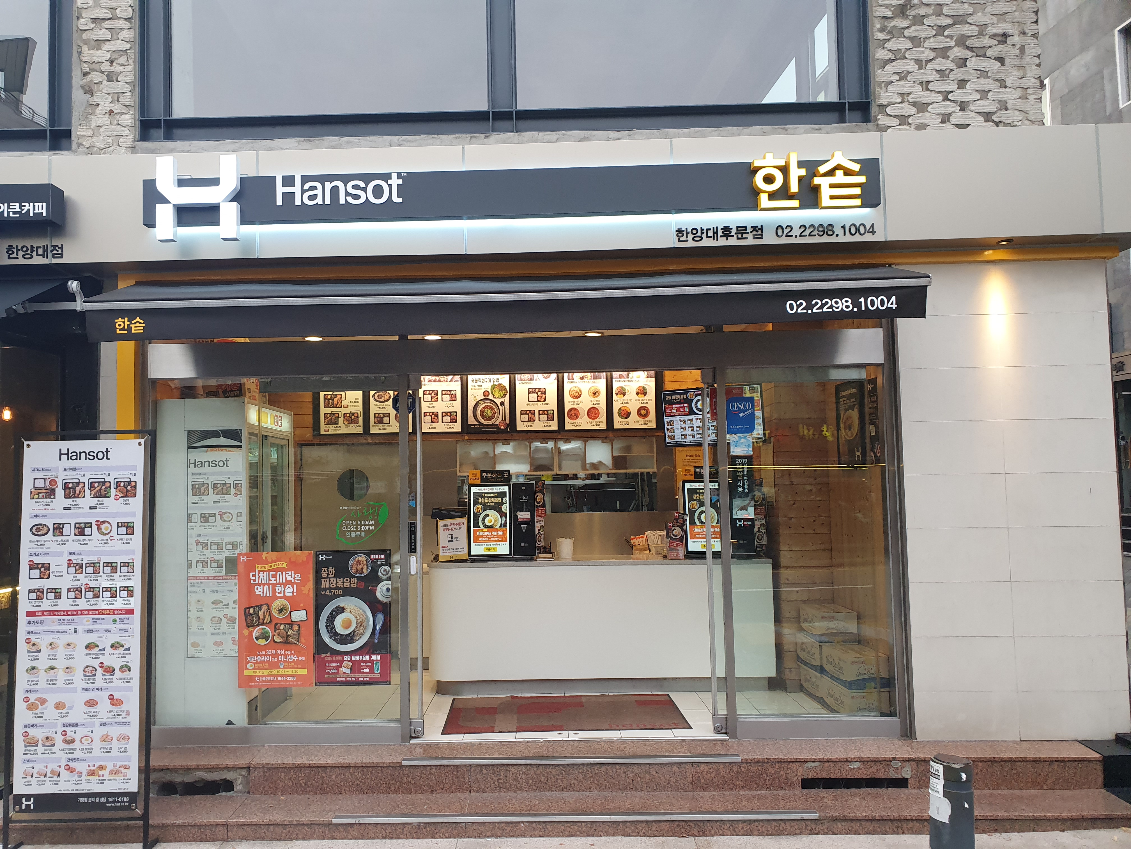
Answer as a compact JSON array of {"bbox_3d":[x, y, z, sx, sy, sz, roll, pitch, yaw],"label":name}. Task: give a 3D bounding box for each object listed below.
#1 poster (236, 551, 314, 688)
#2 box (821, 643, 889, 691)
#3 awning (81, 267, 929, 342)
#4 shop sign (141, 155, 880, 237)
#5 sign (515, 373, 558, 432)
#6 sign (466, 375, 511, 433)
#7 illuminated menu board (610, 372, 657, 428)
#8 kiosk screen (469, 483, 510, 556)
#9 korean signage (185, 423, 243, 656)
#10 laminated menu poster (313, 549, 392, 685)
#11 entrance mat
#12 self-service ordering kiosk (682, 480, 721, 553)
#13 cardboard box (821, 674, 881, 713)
[{"bbox_3d":[-1.682,1.132,4.924,0.445,0.790,0.010,-1,-3,1],"label":"poster"},{"bbox_3d":[1.788,1.492,5.247,0.255,0.192,0.380,-1,-3,-5],"label":"box"},{"bbox_3d":[-0.313,-0.670,4.606,4.330,0.430,0.560,-1,-4,1],"label":"awning"},{"bbox_3d":[-0.297,-1.228,4.539,3.870,0.440,0.140,-1,-3,1],"label":"shop sign"},{"bbox_3d":[-0.235,-0.195,7.061,0.350,0.510,0.030,-1,-3,1],"label":"sign"},{"bbox_3d":[-0.646,-0.202,7.139,0.380,0.520,0.040,-1,-4,1],"label":"sign"},{"bbox_3d":[0.568,-0.212,7.043,0.355,0.510,0.030,-1,-3,1],"label":"illuminated menu board"},{"bbox_3d":[-0.545,0.690,6.125,0.285,0.505,0.060,-1,-4,1],"label":"kiosk screen"},{"bbox_3d":[-2.079,0.704,5.034,0.335,1.340,0.020,-1,-4,1],"label":"korean signage"},{"bbox_3d":[-1.217,1.105,4.864,0.432,0.765,0.015,-1,-4,1],"label":"laminated menu poster"},{"bbox_3d":[-0.009,1.817,5.375,1.465,0.012,0.800,-1,-3,-2],"label":"entrance mat"},{"bbox_3d":[0.967,0.652,6.040,0.280,0.525,0.060,-1,-4,1],"label":"self-service ordering kiosk"},{"bbox_3d":[1.757,1.663,5.127,0.240,0.190,0.390,-1,-4,-5],"label":"cardboard box"}]

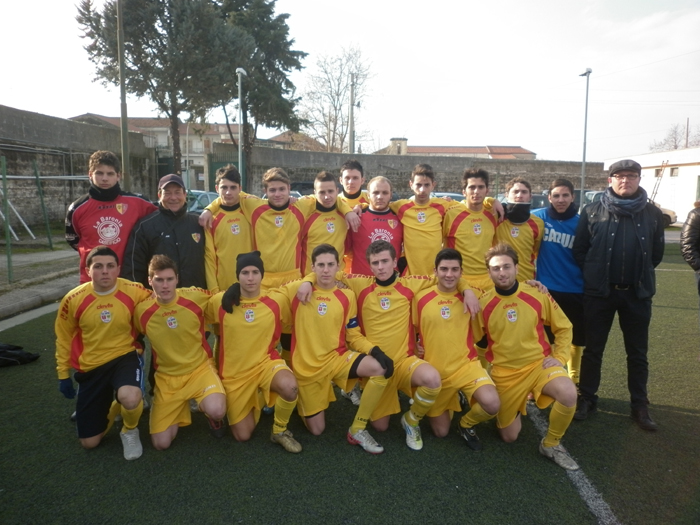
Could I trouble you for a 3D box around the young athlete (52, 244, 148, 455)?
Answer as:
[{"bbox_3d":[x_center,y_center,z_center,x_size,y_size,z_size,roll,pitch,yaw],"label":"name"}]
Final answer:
[{"bbox_3d":[-1.469,0.505,3.507,0.600,1.180,0.780,-1,7,-14],"label":"young athlete"}]

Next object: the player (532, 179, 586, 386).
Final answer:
[{"bbox_3d":[1.595,0.217,4.253,0.520,1.660,0.320,1,7,8],"label":"player"}]

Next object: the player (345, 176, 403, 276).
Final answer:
[{"bbox_3d":[0.190,0.233,4.084,0.520,1.660,0.320,0,7,0],"label":"player"}]

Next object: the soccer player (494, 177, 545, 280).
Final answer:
[{"bbox_3d":[1.265,0.212,4.202,0.520,1.680,0.330,1,7,8],"label":"soccer player"}]

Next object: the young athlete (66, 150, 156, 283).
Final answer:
[{"bbox_3d":[-1.613,0.152,3.878,0.600,1.790,0.380,-1,7,-16],"label":"young athlete"}]

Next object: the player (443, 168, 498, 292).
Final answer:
[{"bbox_3d":[0.897,0.172,4.298,0.550,1.740,0.360,1,7,3],"label":"player"}]

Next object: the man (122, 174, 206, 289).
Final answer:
[{"bbox_3d":[-1.284,0.200,4.074,0.580,1.660,0.380,-1,7,-16],"label":"man"}]

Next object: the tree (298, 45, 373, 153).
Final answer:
[{"bbox_3d":[-0.858,-7.373,34.381,4.600,9.800,4.400,0,7,0],"label":"tree"}]

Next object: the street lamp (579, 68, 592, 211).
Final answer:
[{"bbox_3d":[8.995,-4.107,21.648,0.350,6.450,0.500,6,8,37],"label":"street lamp"}]

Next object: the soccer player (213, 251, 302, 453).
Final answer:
[{"bbox_3d":[-0.599,0.505,3.686,0.580,1.170,0.800,0,7,-13],"label":"soccer player"}]

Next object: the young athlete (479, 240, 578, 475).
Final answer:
[{"bbox_3d":[1.066,0.524,3.503,0.600,1.220,0.820,0,7,-2],"label":"young athlete"}]

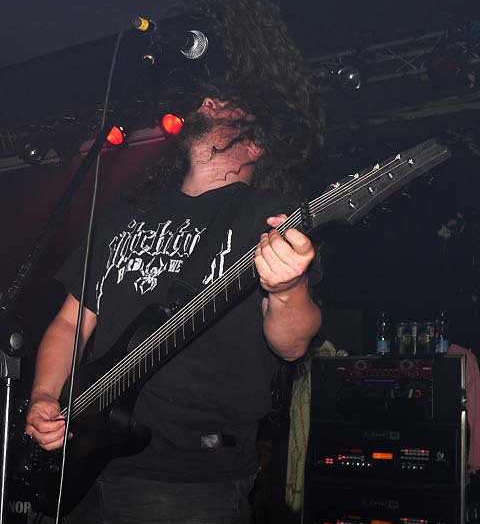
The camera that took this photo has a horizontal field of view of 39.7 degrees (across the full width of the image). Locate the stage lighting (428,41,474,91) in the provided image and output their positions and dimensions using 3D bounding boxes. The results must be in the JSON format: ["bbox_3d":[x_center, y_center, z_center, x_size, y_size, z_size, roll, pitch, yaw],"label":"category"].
[{"bbox_3d":[1.398,-1.286,4.400,0.260,0.270,0.300,-3,8,27],"label":"stage lighting"}]

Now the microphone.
[{"bbox_3d":[-0.103,-0.366,1.089,0.053,0.053,0.180,-1,8,21],"label":"microphone"}]

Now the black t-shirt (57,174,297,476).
[{"bbox_3d":[-0.109,0.140,1.360,0.490,0.600,0.280,-2,-15,23],"label":"black t-shirt"}]

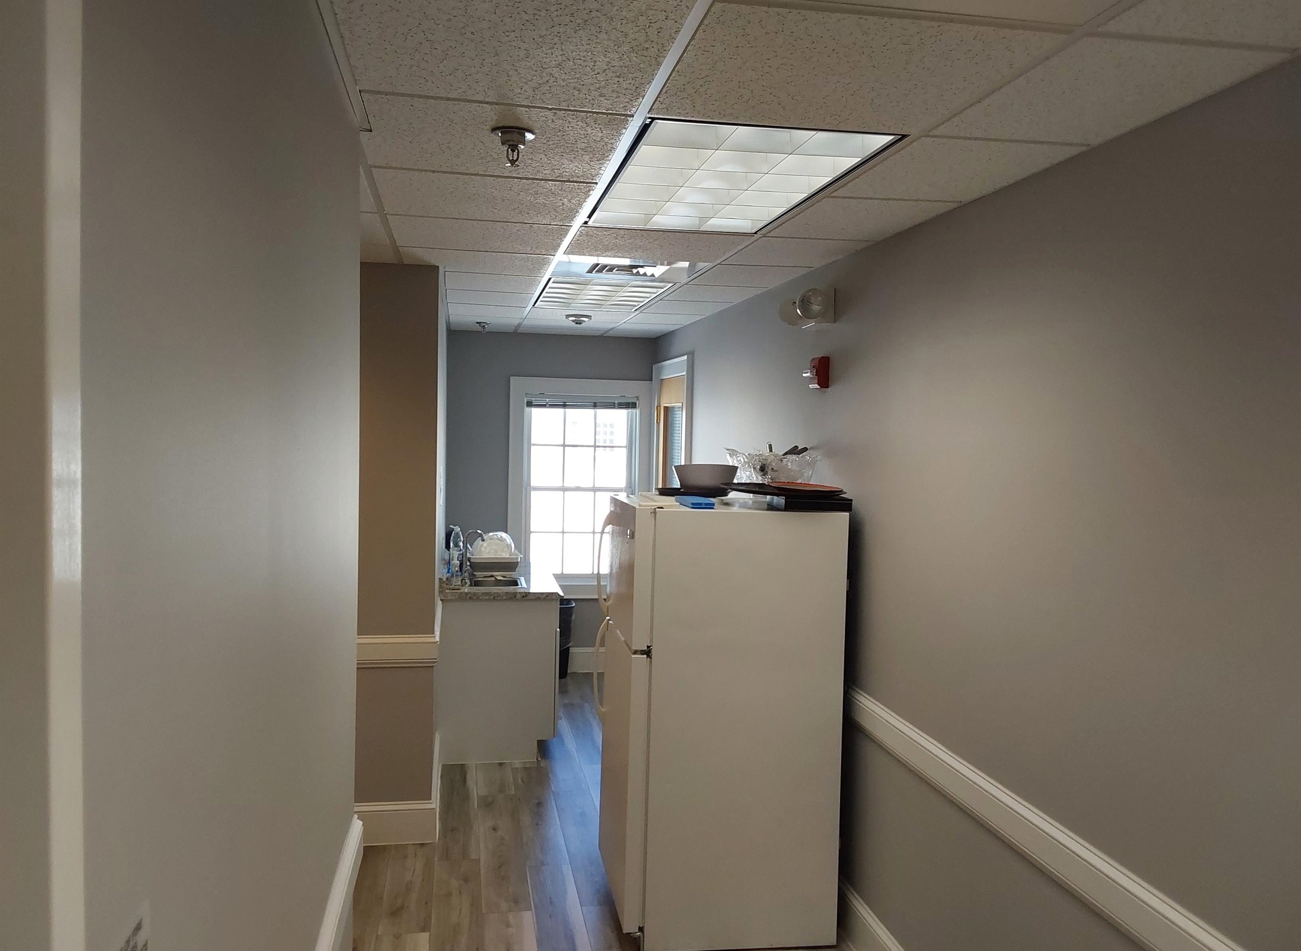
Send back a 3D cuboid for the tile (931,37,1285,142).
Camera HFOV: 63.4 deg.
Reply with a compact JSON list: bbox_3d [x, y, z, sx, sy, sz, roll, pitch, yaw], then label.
[{"bbox_3d":[0.832,-0.731,2.019,0.393,0.020,0.602,1,2,-10],"label":"tile"}]

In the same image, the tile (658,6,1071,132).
[{"bbox_3d":[0.335,-0.738,1.929,0.602,0.020,0.602,1,2,-10],"label":"tile"}]

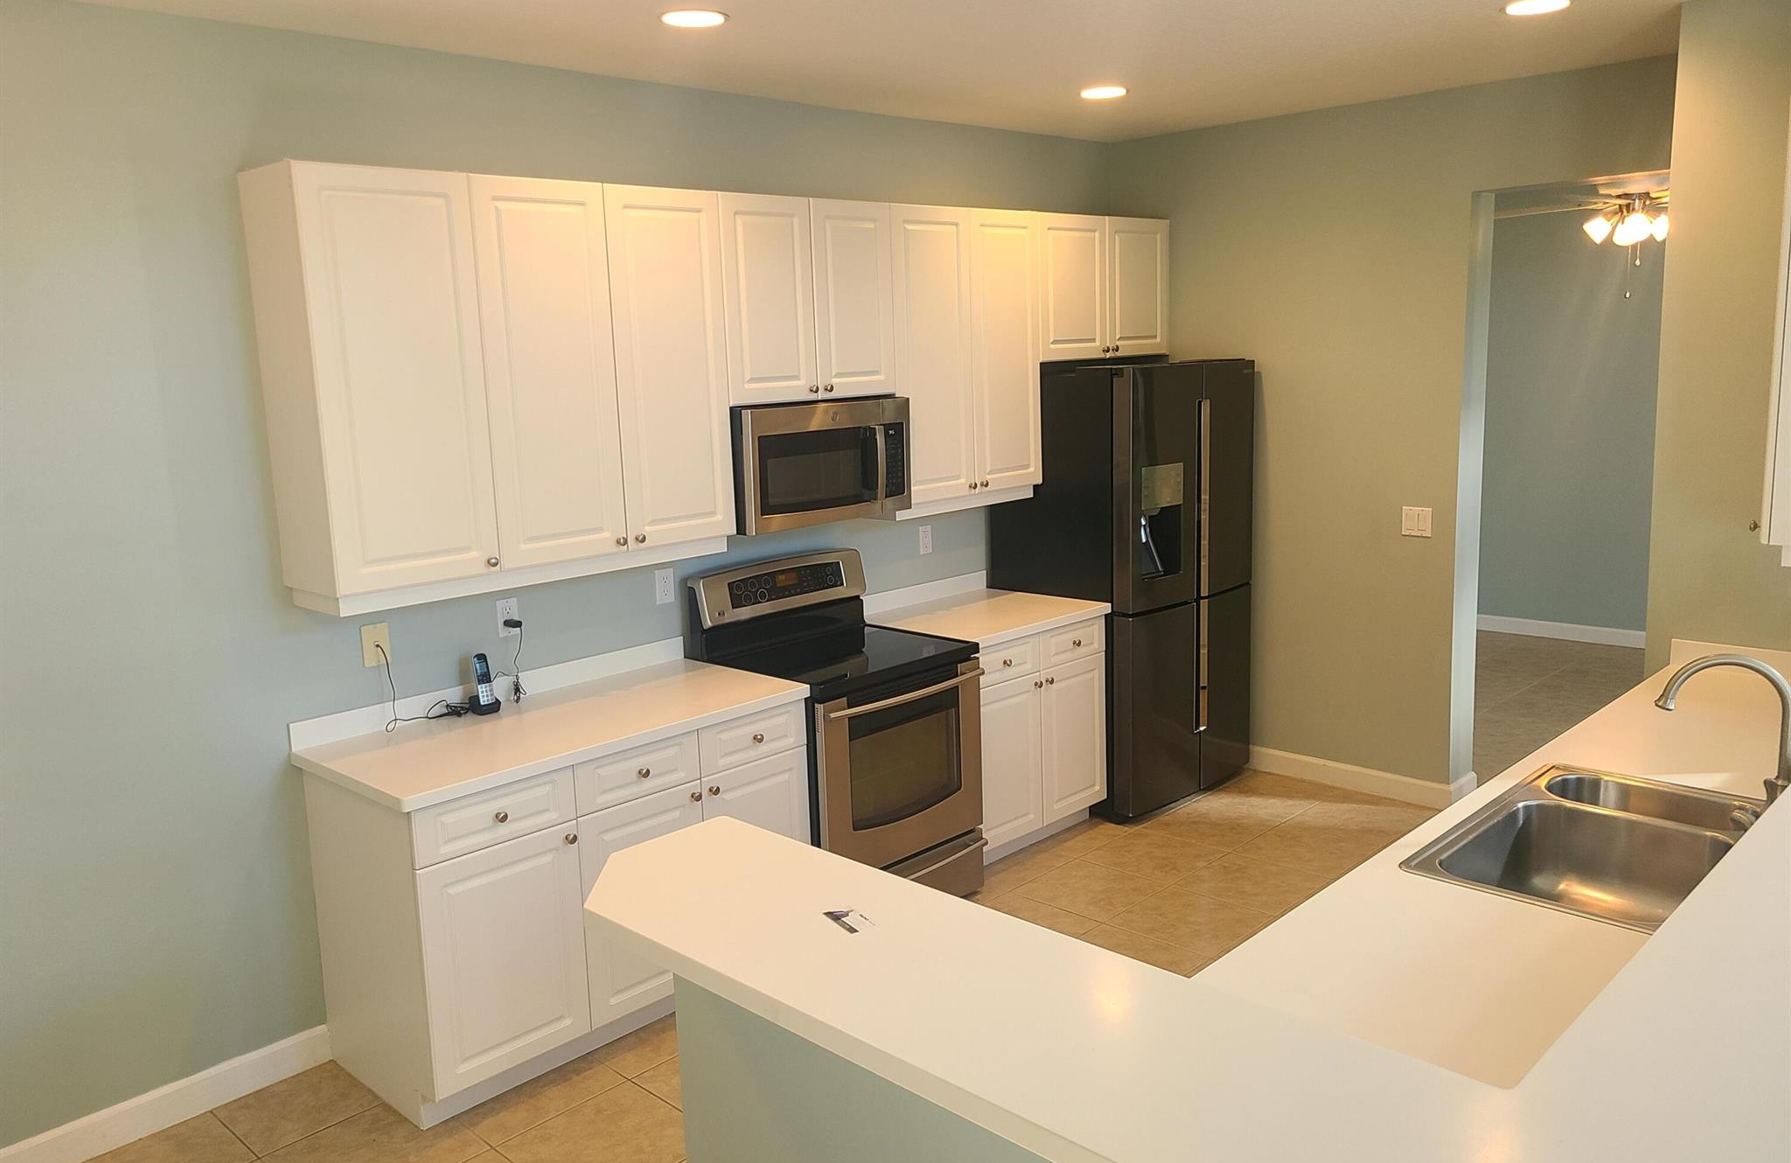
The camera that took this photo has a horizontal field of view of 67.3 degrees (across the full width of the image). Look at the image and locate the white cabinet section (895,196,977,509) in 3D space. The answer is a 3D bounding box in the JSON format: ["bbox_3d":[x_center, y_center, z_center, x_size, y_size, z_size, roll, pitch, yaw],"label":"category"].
[{"bbox_3d":[0.026,-0.831,4.996,0.332,1.058,0.425,8,14,43],"label":"white cabinet section"}]

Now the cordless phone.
[{"bbox_3d":[-1.216,0.300,3.977,0.087,0.168,0.084,8,14,43],"label":"cordless phone"}]

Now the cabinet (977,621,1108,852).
[{"bbox_3d":[0.332,0.584,5.289,0.632,0.877,0.812,8,14,43],"label":"cabinet"}]

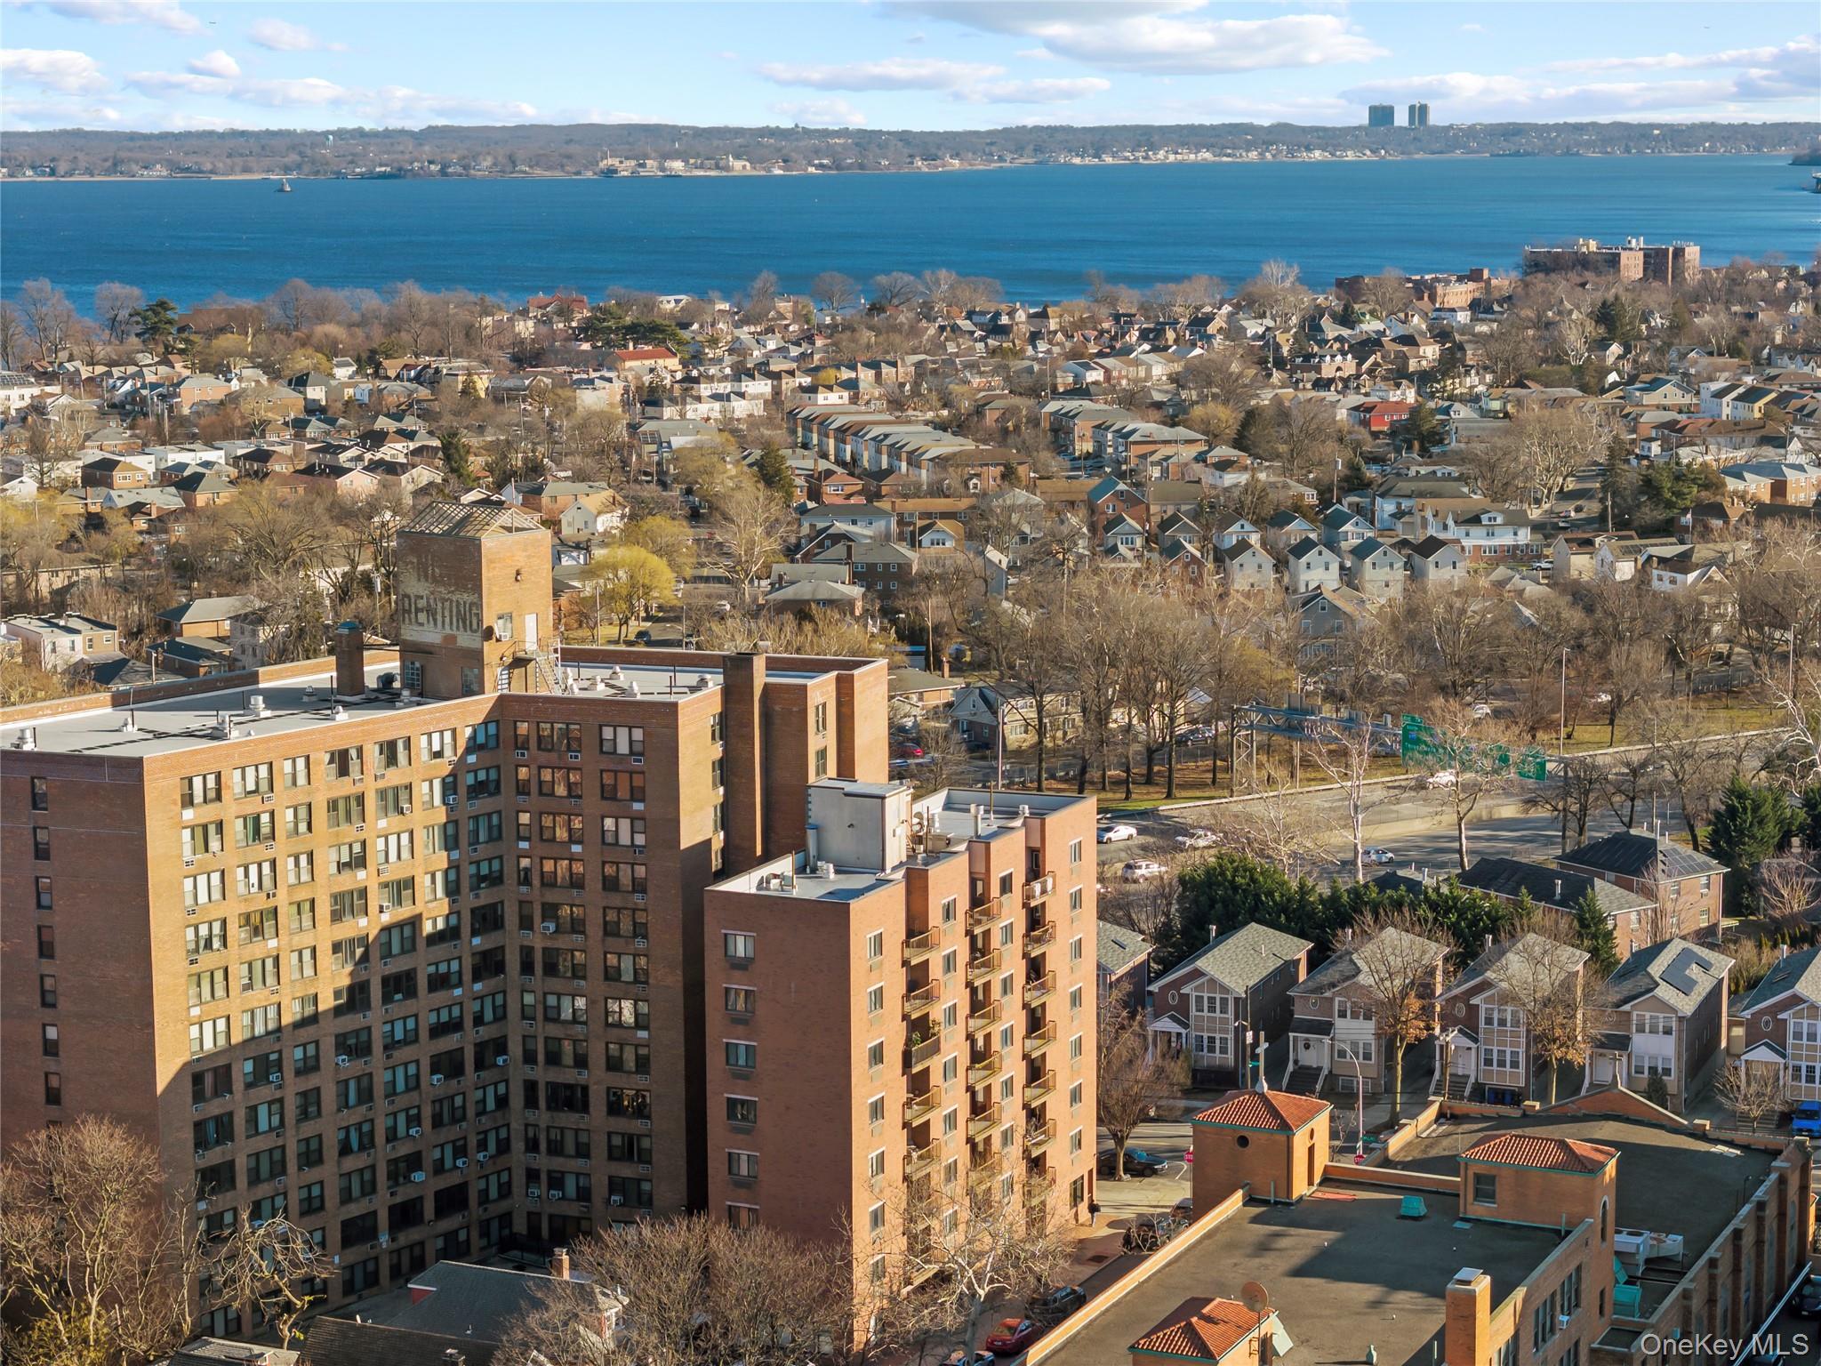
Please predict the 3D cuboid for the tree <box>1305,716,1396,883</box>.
[{"bbox_3d":[38.492,10.308,322.067,7.709,15.671,7.709,0,9,0],"label":"tree"}]

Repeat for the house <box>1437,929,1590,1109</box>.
[{"bbox_3d":[41.400,22.500,252.300,7.100,7.900,16.400,3,9,22],"label":"house"}]

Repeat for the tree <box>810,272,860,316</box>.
[{"bbox_3d":[-27.023,-137.898,1315.744,17.500,17.000,17.500,0,9,0],"label":"tree"}]

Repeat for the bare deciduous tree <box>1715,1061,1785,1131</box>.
[{"bbox_3d":[54.606,27.074,239.426,4.808,5.311,4.808,0,9,0],"label":"bare deciduous tree"}]

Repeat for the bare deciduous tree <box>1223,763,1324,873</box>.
[{"bbox_3d":[30.988,12.236,309.826,8.800,11.300,8.800,0,9,0],"label":"bare deciduous tree"}]

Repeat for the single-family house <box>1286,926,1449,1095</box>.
[{"bbox_3d":[31.800,22.250,254.400,7.100,7.900,16.400,3,9,22],"label":"single-family house"}]

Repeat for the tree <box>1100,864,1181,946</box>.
[{"bbox_3d":[18.191,18.376,290.691,6.848,8.486,6.848,0,9,0],"label":"tree"}]

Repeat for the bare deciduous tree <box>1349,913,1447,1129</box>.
[{"bbox_3d":[32.192,22.270,242.370,6.455,14.218,6.455,0,9,0],"label":"bare deciduous tree"}]

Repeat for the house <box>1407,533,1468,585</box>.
[{"bbox_3d":[75.891,-16.549,529.360,5.600,7.800,11.800,-1,9,-3],"label":"house"}]

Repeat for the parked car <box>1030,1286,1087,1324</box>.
[{"bbox_3d":[8.203,34.505,204.929,1.870,1.680,4.600,4,10,27],"label":"parked car"}]

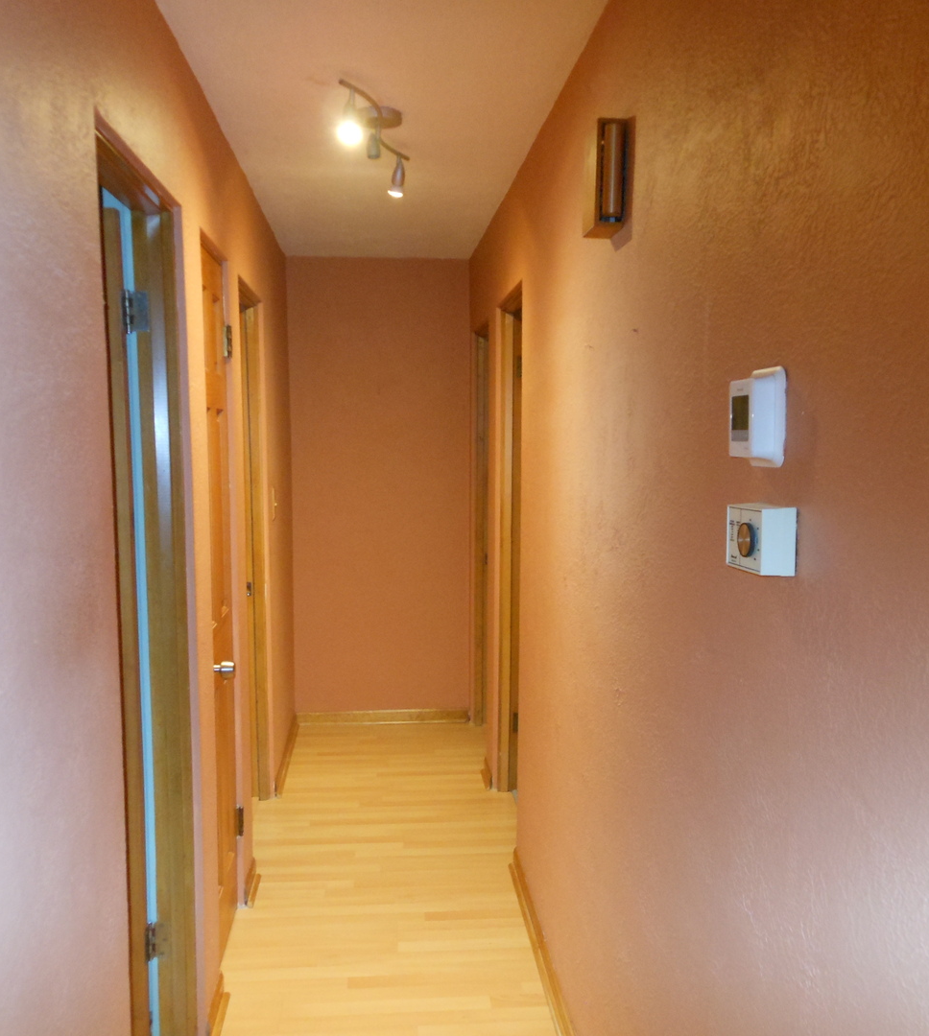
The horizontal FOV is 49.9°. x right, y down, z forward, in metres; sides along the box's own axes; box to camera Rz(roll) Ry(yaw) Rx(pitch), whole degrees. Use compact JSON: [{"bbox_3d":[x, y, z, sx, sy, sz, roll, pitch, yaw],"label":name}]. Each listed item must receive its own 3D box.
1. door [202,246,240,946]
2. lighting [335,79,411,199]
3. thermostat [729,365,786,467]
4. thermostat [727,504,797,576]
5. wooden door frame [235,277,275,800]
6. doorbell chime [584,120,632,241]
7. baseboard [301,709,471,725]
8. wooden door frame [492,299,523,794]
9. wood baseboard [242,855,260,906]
[{"bbox_3d":[-0.737,0.278,2.912,0.040,2.030,0.470,0,5,-5],"label":"door"},{"bbox_3d":[-0.234,-1.035,2.740,0.140,0.185,0.700,1,5,10],"label":"lighting"},{"bbox_3d":[0.357,-0.123,1.225,0.040,0.117,0.088,0,5,-5],"label":"thermostat"},{"bbox_3d":[0.354,0.026,1.211,0.053,0.078,0.113,0,5,-5],"label":"thermostat"},{"bbox_3d":[-0.836,0.207,3.729,0.110,2.050,0.670,0,5,-5],"label":"wooden door frame"},{"bbox_3d":[0.279,-0.670,1.984,0.058,0.200,0.115,0,5,-5],"label":"doorbell chime"},{"bbox_3d":[-0.447,1.064,5.322,0.915,0.062,0.020,0,5,-5],"label":"baseboard"},{"bbox_3d":[0.226,0.199,3.806,0.110,2.050,0.750,0,5,-5],"label":"wooden door frame"},{"bbox_3d":[-0.720,1.235,3.381,0.024,0.063,0.240,0,5,-5],"label":"wood baseboard"}]

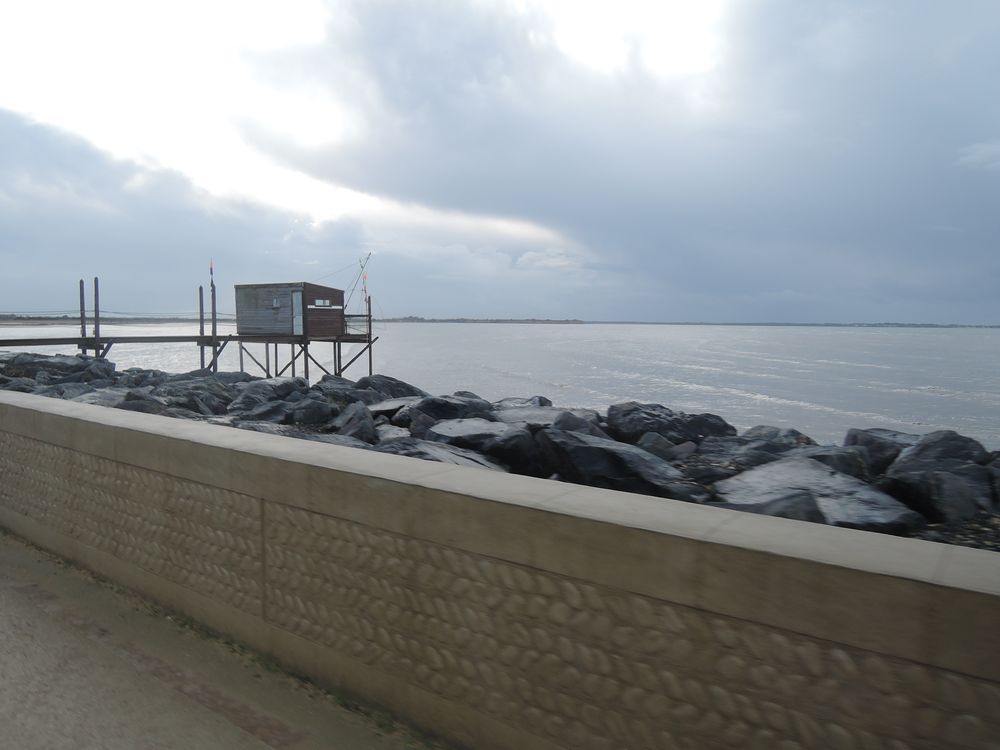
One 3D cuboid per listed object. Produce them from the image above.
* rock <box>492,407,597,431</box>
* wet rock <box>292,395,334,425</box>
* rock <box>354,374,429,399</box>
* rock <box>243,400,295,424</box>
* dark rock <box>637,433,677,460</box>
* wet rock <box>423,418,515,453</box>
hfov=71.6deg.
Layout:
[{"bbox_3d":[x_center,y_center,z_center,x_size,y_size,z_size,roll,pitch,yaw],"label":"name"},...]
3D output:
[{"bbox_3d":[0.590,0.565,8.800,1.100,0.320,1.000,4,5,38],"label":"rock"},{"bbox_3d":[-2.567,0.491,9.501,0.572,0.421,0.515,-1,4,-15],"label":"wet rock"},{"bbox_3d":[-2.060,0.299,13.204,1.364,0.581,1.023,0,4,-9],"label":"rock"},{"bbox_3d":[-3.168,0.536,9.501,0.665,0.348,0.532,-1,5,-19],"label":"rock"},{"bbox_3d":[1.692,0.780,7.500,0.413,0.318,0.351,2,4,13],"label":"dark rock"},{"bbox_3d":[-0.323,0.630,7.100,0.800,0.320,0.750,4,5,38],"label":"wet rock"}]

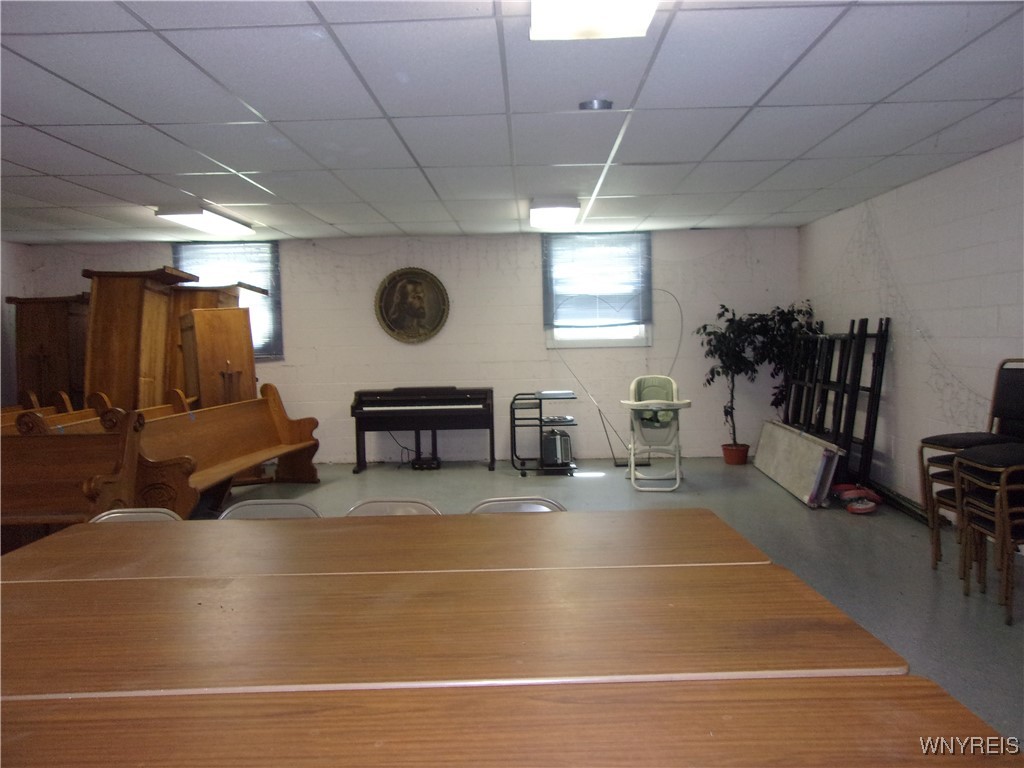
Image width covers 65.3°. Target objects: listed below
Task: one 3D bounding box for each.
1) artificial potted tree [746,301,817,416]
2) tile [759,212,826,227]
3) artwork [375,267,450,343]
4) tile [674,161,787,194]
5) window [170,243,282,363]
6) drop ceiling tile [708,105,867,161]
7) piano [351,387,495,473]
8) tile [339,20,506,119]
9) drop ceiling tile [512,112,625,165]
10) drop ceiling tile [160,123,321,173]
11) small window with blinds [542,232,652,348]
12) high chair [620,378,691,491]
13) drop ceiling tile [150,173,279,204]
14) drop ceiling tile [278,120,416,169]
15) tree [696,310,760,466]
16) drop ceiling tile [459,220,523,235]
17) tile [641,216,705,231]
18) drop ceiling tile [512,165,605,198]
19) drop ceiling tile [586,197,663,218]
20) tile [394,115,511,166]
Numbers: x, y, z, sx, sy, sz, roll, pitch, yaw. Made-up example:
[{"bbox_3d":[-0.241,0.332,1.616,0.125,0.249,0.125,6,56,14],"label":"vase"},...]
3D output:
[{"bbox_3d":[2.717,-0.007,8.070,0.740,1.640,0.720,-1,3,1],"label":"artificial potted tree"},{"bbox_3d":[2.819,-1.674,8.148,0.604,0.020,1.091,-1,3,1],"label":"tile"},{"bbox_3d":[-1.074,-0.855,8.590,0.815,0.815,0.050,-1,3,1],"label":"artwork"},{"bbox_3d":[1.558,-1.494,5.790,0.605,0.020,1.210,-1,3,1],"label":"tile"},{"bbox_3d":[-3.113,-0.900,8.764,1.180,1.310,0.100,-1,3,2],"label":"window"},{"bbox_3d":[1.522,-1.434,4.583,0.604,0.020,1.213,-1,3,1],"label":"drop ceiling tile"},{"bbox_3d":[-0.919,0.466,8.468,1.450,0.850,0.500,-1,3,-1],"label":"piano"},{"bbox_3d":[-0.336,-1.310,3.391,0.605,0.020,1.210,-1,3,1],"label":"tile"},{"bbox_3d":[0.303,-1.408,4.612,0.604,0.020,1.213,-1,3,1],"label":"drop ceiling tile"},{"bbox_3d":[-1.519,-1.359,4.633,0.605,0.020,1.210,-1,3,1],"label":"drop ceiling tile"},{"bbox_3d":[0.947,-1.020,8.713,1.180,1.240,0.100,-1,3,-1],"label":"small window with blinds"},{"bbox_3d":[1.281,0.410,7.128,0.580,0.980,0.660,-1,3,8],"label":"high chair"},{"bbox_3d":[-2.105,-1.420,5.881,0.605,0.020,1.209,-1,3,1],"label":"drop ceiling tile"},{"bbox_3d":[-0.913,-1.378,4.625,0.605,0.025,1.212,-1,3,2],"label":"drop ceiling tile"},{"bbox_3d":[2.233,-0.001,8.271,0.657,1.639,0.620,-1,3,2],"label":"tree"},{"bbox_3d":[-0.228,-1.609,8.195,0.604,0.020,1.043,-1,3,1],"label":"drop ceiling tile"},{"bbox_3d":[1.607,-1.635,8.159,0.605,0.020,1.080,-1,3,1],"label":"tile"},{"bbox_3d":[0.332,-1.469,5.820,0.605,0.020,1.209,-1,3,1],"label":"drop ceiling tile"},{"bbox_3d":[0.970,-1.554,7.022,0.605,0.020,1.209,-1,3,1],"label":"drop ceiling tile"},{"bbox_3d":[-0.304,-1.389,4.609,0.605,0.025,1.212,-1,3,2],"label":"tile"}]

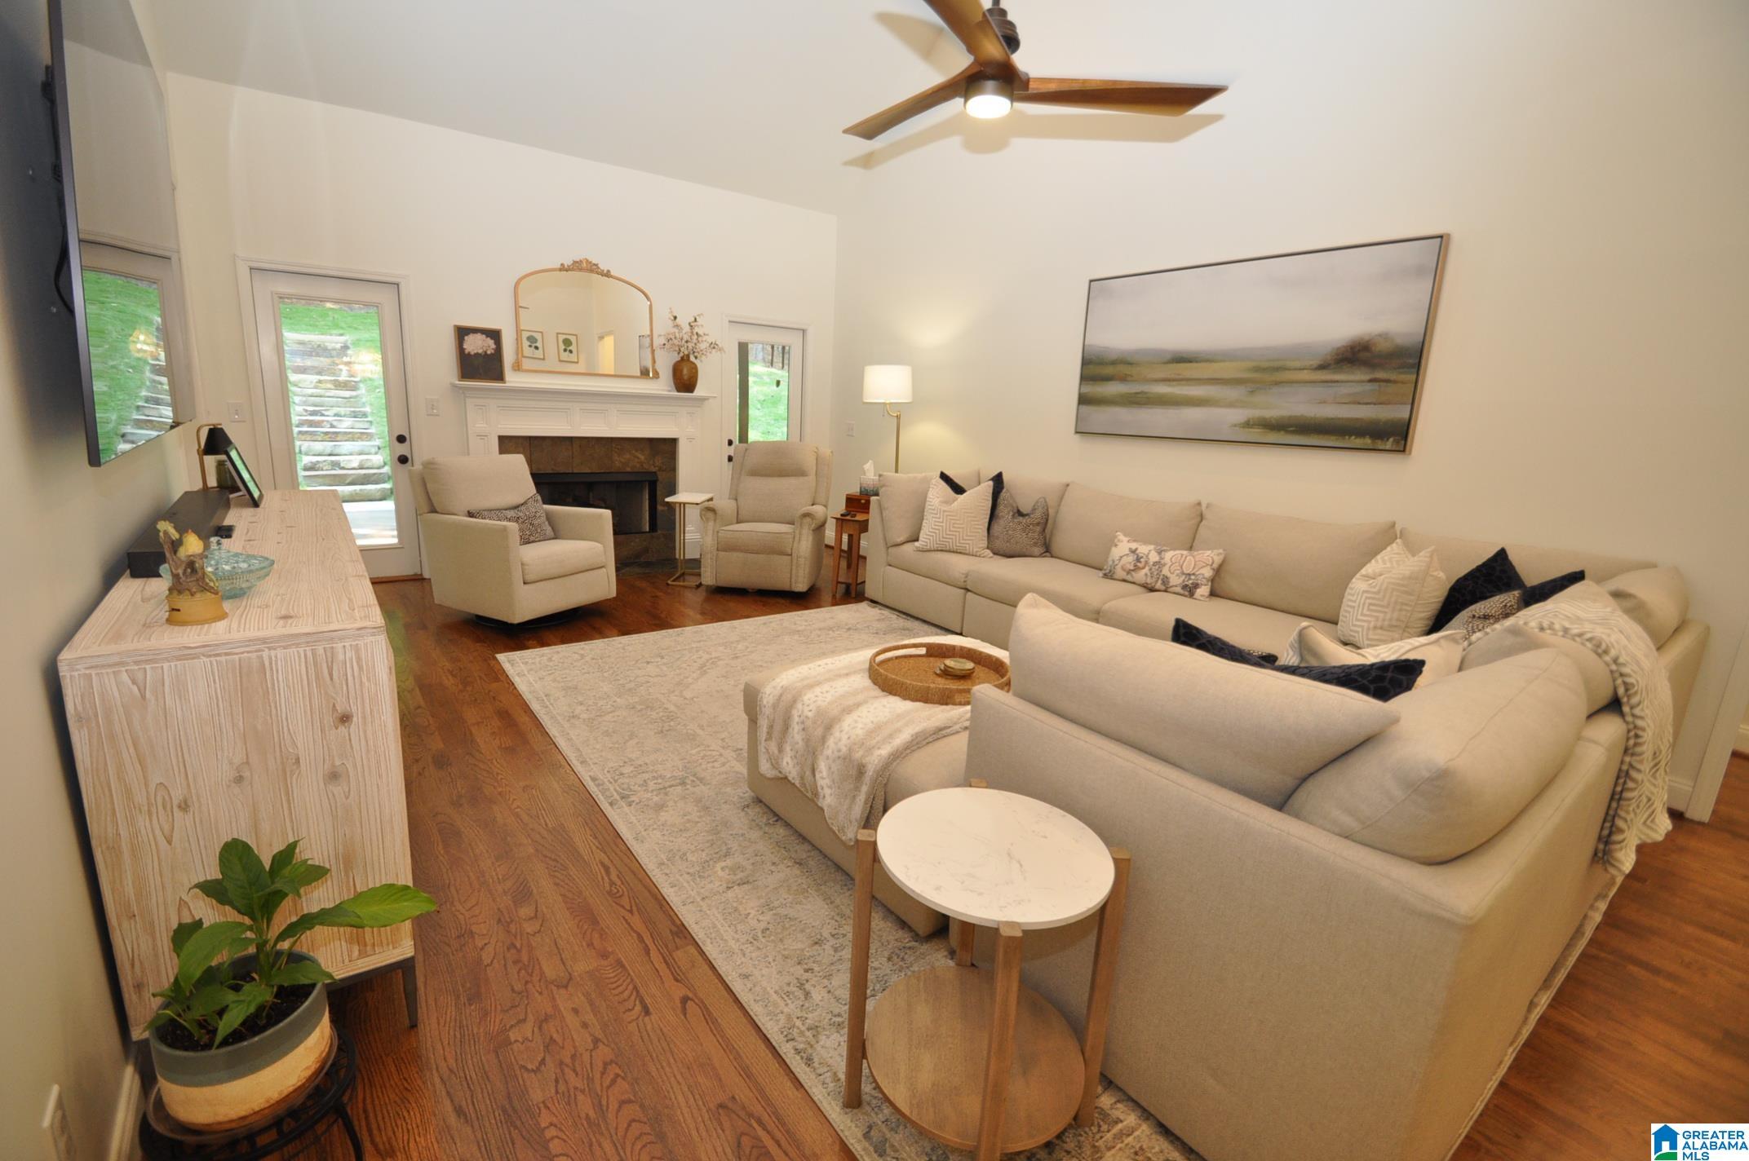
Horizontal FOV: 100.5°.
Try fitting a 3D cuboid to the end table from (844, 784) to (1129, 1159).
[{"bbox_3d":[0.187,0.709,1.290,0.430,0.540,0.430,2,12,-1],"label":"end table"}]

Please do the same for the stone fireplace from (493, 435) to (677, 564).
[{"bbox_3d":[-2.355,-0.673,6.113,1.430,1.040,0.360,-6,15,-37],"label":"stone fireplace"}]

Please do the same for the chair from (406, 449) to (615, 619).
[{"bbox_3d":[-2.278,-0.288,4.657,0.860,0.930,0.790,10,15,25],"label":"chair"}]

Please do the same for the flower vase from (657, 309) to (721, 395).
[{"bbox_3d":[-1.568,-1.931,6.155,0.520,0.660,0.340,-7,17,-37],"label":"flower vase"}]

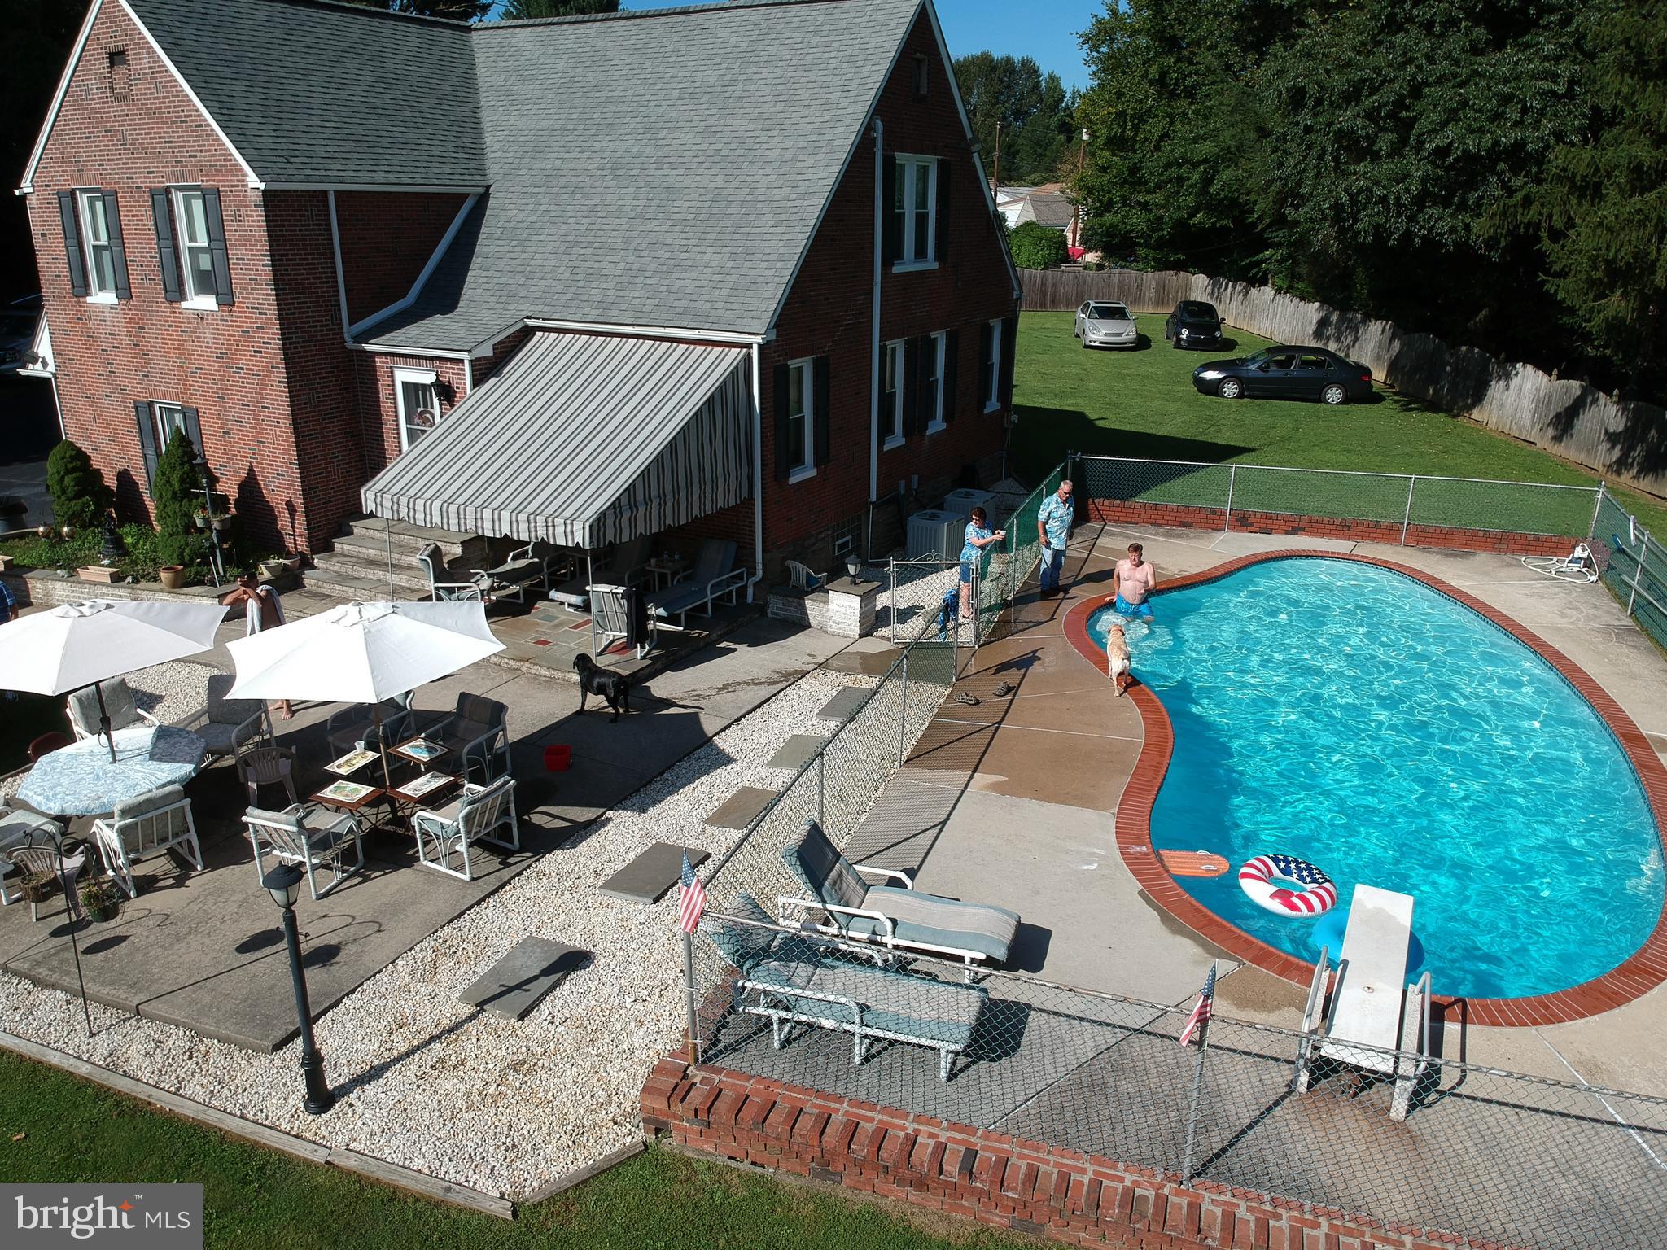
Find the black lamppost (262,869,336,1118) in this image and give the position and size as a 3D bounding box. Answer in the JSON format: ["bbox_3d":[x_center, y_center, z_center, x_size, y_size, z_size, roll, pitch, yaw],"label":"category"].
[{"bbox_3d":[-3.290,2.263,7.467,0.250,1.770,0.250,0,19,0],"label":"black lamppost"}]

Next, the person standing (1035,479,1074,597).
[{"bbox_3d":[3.467,-1.344,18.552,0.560,1.800,0.420,-13,23,-37],"label":"person standing"}]

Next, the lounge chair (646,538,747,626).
[{"bbox_3d":[-1.969,-0.589,17.011,0.650,0.920,1.820,10,20,26],"label":"lounge chair"}]

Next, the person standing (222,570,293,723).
[{"bbox_3d":[-6.380,0.225,13.513,0.660,1.680,0.520,9,20,24],"label":"person standing"}]

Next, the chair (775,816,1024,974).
[{"bbox_3d":[0.530,2.142,9.335,1.770,0.920,0.660,6,19,14],"label":"chair"}]

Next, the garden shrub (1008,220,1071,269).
[{"bbox_3d":[10.804,-19.495,64.624,3.400,3.997,3.400,1,18,0],"label":"garden shrub"}]

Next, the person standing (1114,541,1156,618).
[{"bbox_3d":[4.446,-0.381,17.645,0.580,1.700,0.420,4,19,11],"label":"person standing"}]

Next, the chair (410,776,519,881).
[{"bbox_3d":[-3.240,1.720,10.690,0.690,0.750,0.670,10,20,25],"label":"chair"}]

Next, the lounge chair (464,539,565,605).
[{"bbox_3d":[-4.522,-0.961,17.862,0.680,0.900,1.820,7,20,19],"label":"lounge chair"}]

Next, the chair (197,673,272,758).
[{"bbox_3d":[-6.578,1.110,13.034,0.646,0.850,0.744,2,19,5],"label":"chair"}]

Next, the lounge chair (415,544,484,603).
[{"bbox_3d":[-5.512,-0.632,17.476,0.790,0.930,0.650,0,19,-1],"label":"lounge chair"}]

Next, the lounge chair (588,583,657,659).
[{"bbox_3d":[-2.631,-0.124,15.284,0.640,0.970,0.780,4,19,12],"label":"lounge chair"}]

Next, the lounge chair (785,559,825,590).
[{"bbox_3d":[-0.447,-0.634,17.896,0.500,0.730,0.580,10,20,25],"label":"lounge chair"}]

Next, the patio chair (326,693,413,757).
[{"bbox_3d":[-5.042,1.102,13.216,0.646,0.770,0.714,13,23,32],"label":"patio chair"}]

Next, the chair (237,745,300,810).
[{"bbox_3d":[-5.696,1.431,12.250,0.570,0.780,0.570,-6,20,-17],"label":"chair"}]

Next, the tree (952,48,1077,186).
[{"bbox_3d":[13.156,-33.442,87.976,11.500,15.000,11.000,3,20,7],"label":"tree"}]

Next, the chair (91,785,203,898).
[{"bbox_3d":[-5.842,1.761,10.263,0.720,0.840,0.620,16,24,38],"label":"chair"}]

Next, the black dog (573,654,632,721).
[{"bbox_3d":[-2.759,0.768,14.393,0.760,0.660,0.240,12,22,29],"label":"black dog"}]

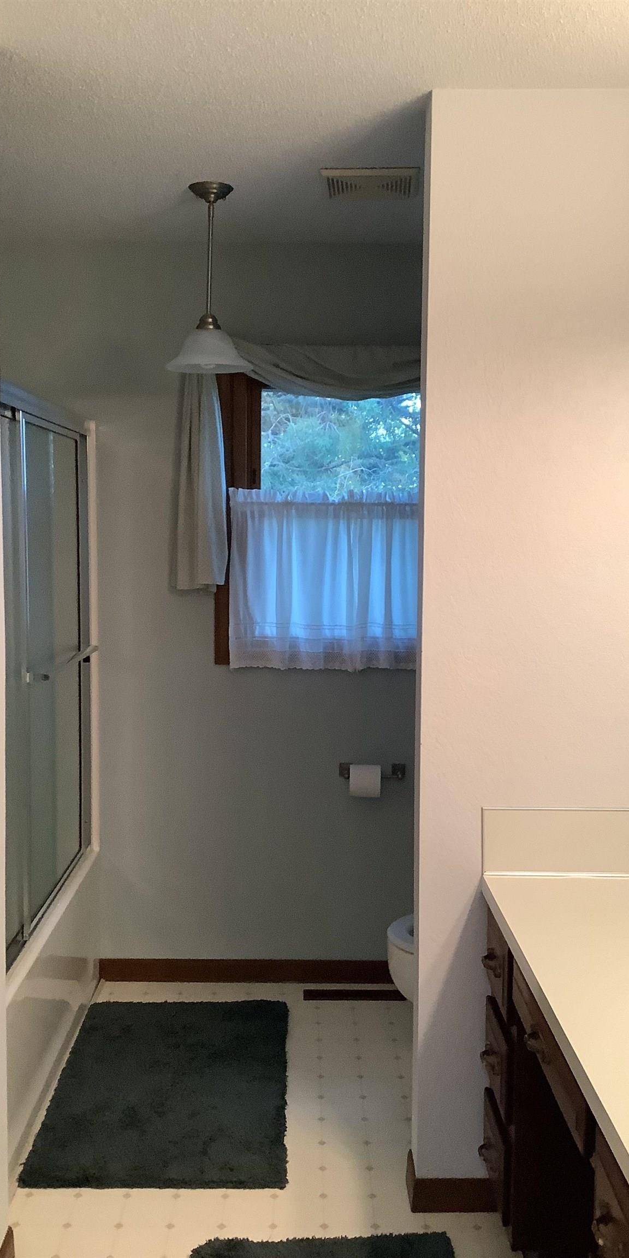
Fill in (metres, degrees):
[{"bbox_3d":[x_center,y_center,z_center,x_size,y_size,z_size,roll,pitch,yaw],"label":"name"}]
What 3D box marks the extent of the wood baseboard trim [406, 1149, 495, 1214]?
[{"bbox_3d":[0.314,1.278,2.608,0.187,0.082,0.121,1,5,-1],"label":"wood baseboard trim"}]

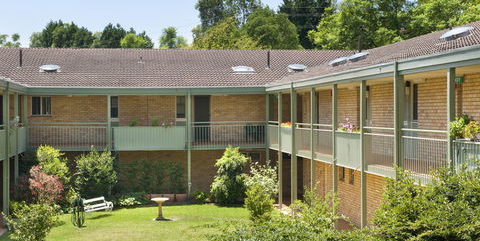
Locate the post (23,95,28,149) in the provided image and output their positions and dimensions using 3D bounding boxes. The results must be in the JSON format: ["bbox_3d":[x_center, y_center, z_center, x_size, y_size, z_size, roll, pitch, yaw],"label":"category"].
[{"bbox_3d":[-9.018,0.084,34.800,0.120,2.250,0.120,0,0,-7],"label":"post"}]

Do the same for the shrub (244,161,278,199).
[{"bbox_3d":[0.870,2.508,33.400,1.380,1.700,1.300,0,0,-7],"label":"shrub"}]

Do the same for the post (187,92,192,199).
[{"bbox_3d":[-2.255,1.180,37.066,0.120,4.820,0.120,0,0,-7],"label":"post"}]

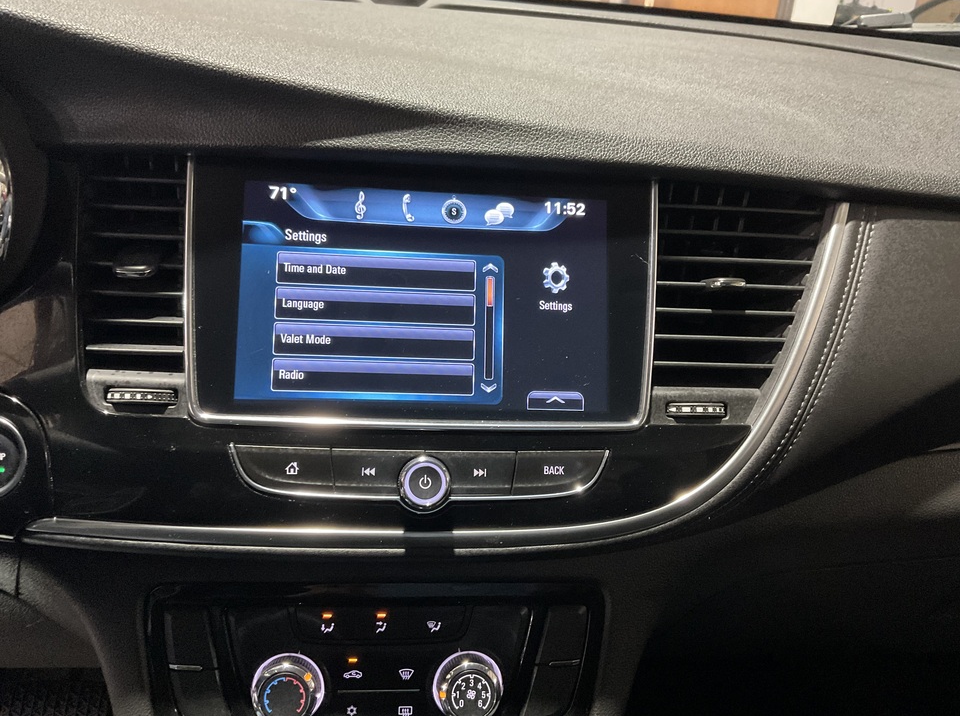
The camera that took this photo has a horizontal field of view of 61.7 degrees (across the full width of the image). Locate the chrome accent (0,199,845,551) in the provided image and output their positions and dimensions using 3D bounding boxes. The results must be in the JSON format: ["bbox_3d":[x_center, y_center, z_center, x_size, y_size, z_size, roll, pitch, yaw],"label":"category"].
[{"bbox_3d":[-0.004,0.001,0.379,0.386,0.178,0.040,2,-8,-6],"label":"chrome accent"}]

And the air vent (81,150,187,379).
[{"bbox_3d":[-0.160,-0.043,0.374,0.054,0.106,0.030,2,-8,-6],"label":"air vent"}]

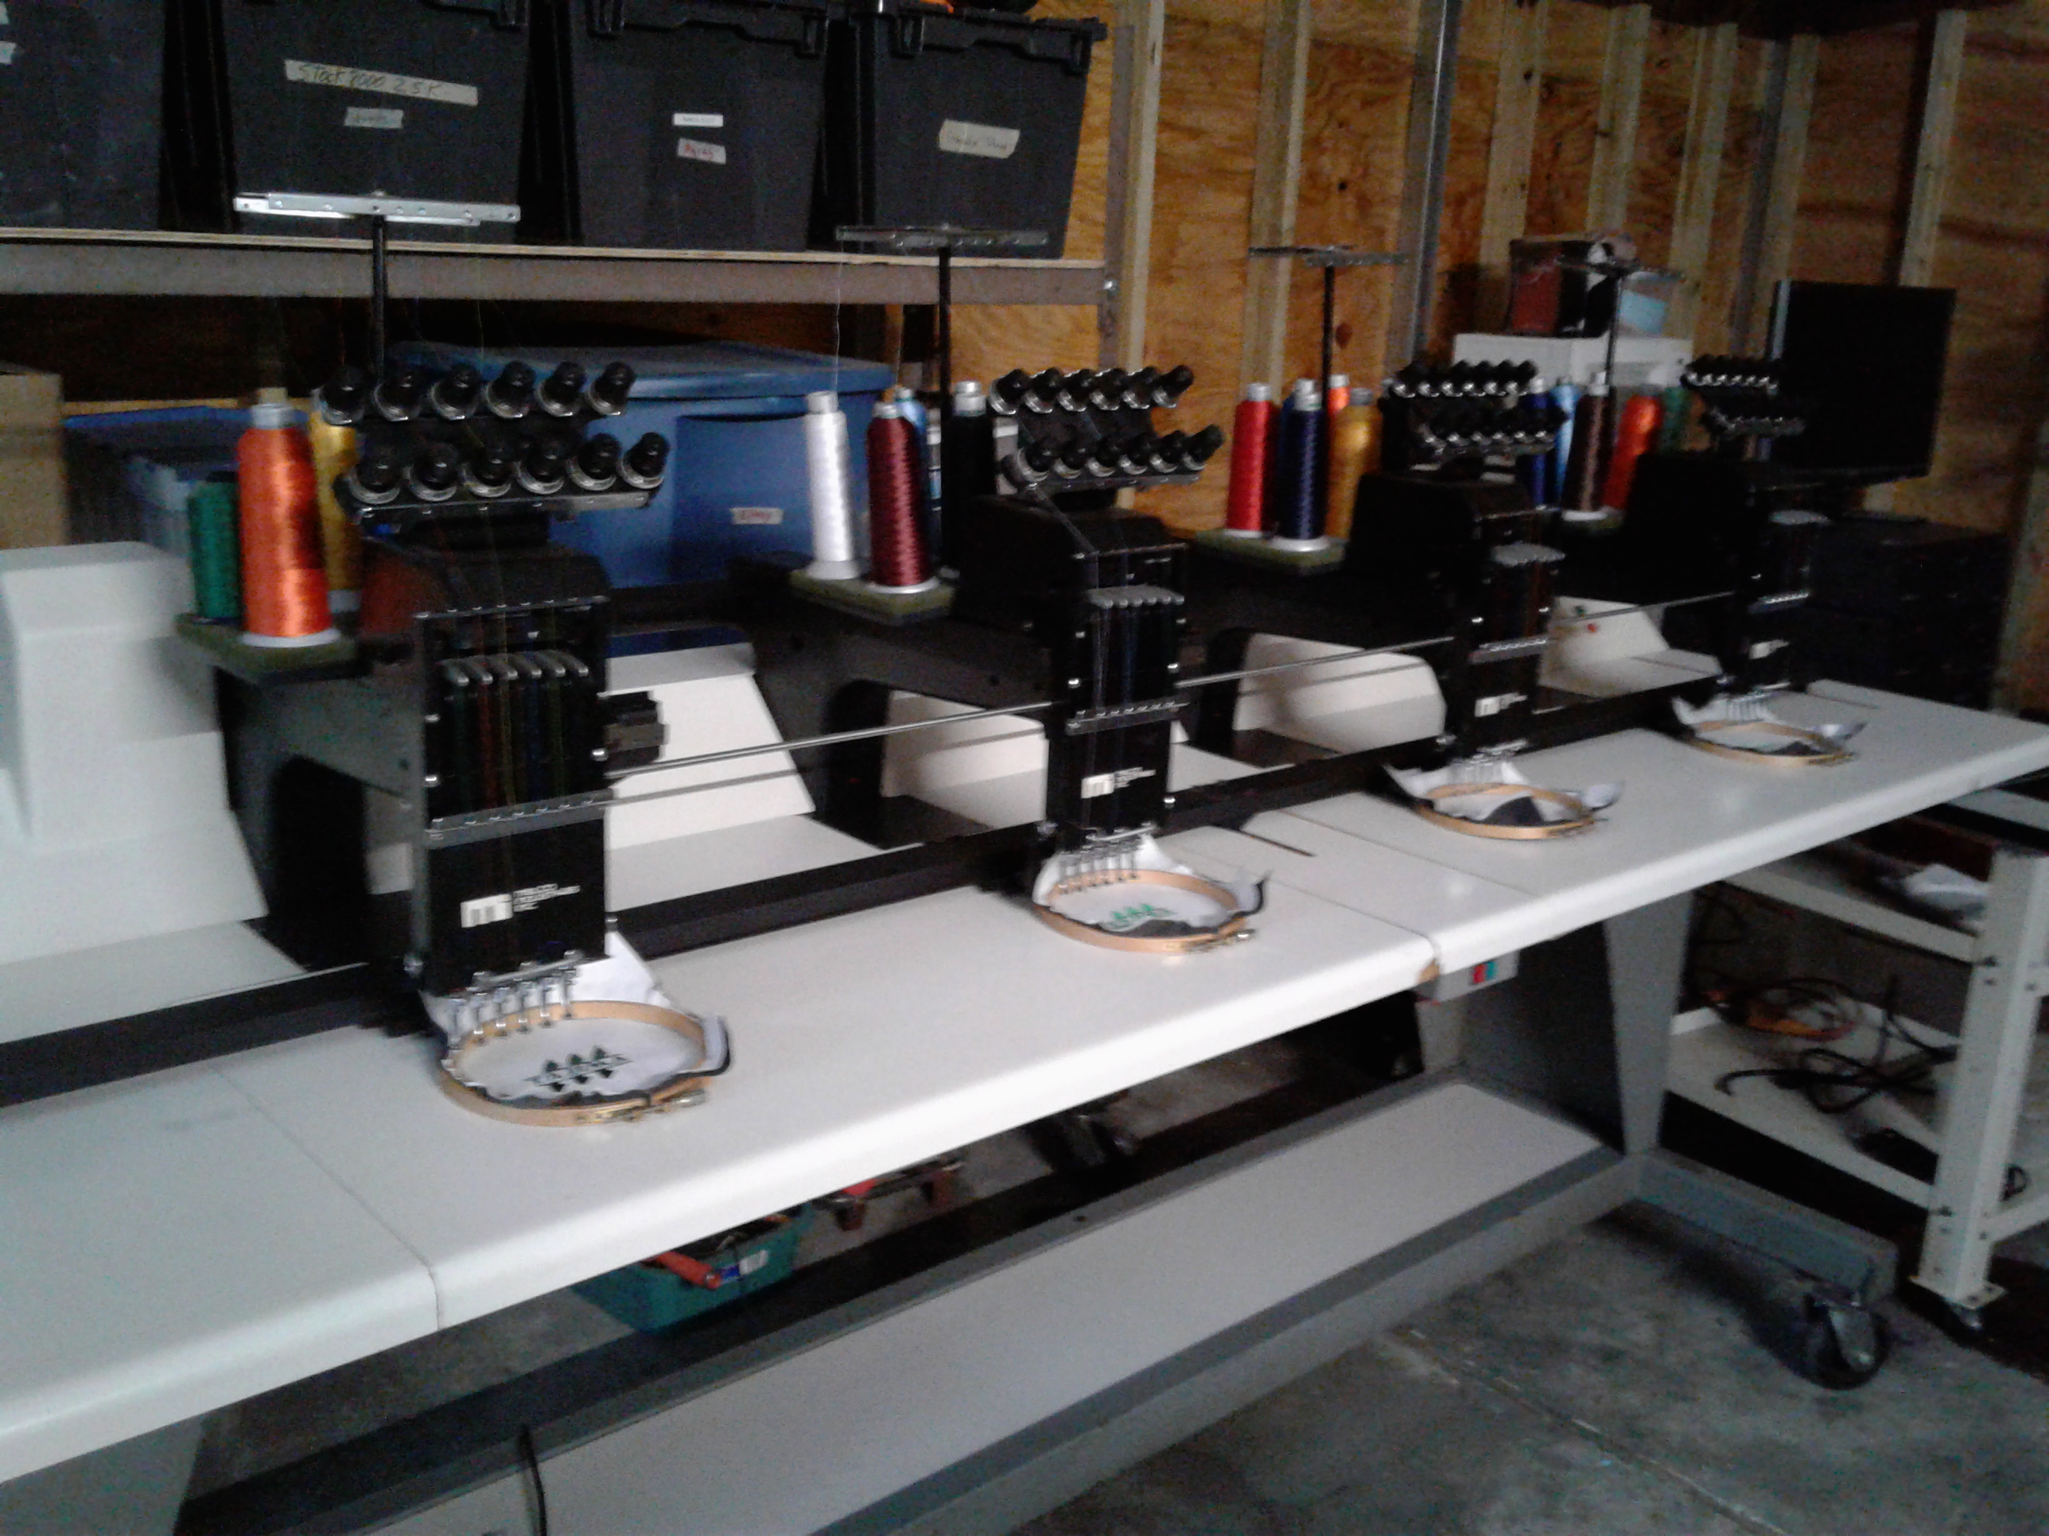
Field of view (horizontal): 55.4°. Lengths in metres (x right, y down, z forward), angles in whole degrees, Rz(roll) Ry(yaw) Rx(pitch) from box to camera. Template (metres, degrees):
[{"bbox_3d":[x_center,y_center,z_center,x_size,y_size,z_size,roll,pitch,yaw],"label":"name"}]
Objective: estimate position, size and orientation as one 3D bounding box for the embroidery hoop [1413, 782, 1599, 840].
[{"bbox_3d":[0.467,0.042,1.904,0.167,0.013,0.167,2,15,-1],"label":"embroidery hoop"}]

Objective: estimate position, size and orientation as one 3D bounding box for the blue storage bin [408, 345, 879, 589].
[{"bbox_3d":[-0.524,-0.472,2.897,0.400,0.265,0.645,13,18,33],"label":"blue storage bin"}]

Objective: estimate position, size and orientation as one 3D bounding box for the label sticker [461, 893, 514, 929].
[{"bbox_3d":[-0.343,0.092,1.246,0.035,0.017,0.002,-11,20,-41],"label":"label sticker"}]

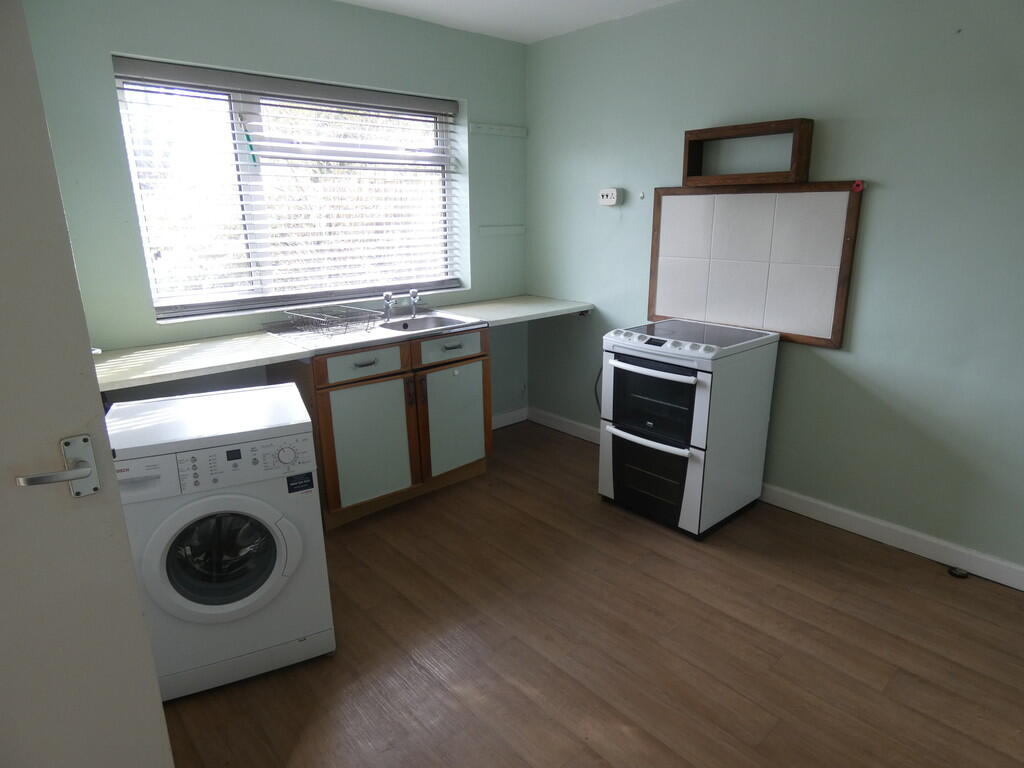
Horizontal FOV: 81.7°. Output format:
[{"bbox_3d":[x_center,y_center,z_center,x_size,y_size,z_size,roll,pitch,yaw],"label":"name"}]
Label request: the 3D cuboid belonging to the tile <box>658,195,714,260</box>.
[{"bbox_3d":[0.914,-0.814,3.088,0.012,0.310,0.309,-14,21,-40],"label":"tile"}]

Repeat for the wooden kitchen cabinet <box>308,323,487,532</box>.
[{"bbox_3d":[-0.662,0.153,3.172,1.002,0.856,0.559,-14,21,-40],"label":"wooden kitchen cabinet"}]

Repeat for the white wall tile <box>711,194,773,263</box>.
[{"bbox_3d":[1.121,-0.753,2.867,0.012,0.310,0.309,-14,21,-40],"label":"white wall tile"}]

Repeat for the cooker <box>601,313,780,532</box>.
[{"bbox_3d":[0.847,0.186,2.949,0.606,0.886,0.600,-14,21,-39],"label":"cooker"}]

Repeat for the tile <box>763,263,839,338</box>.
[{"bbox_3d":[1.332,-0.391,2.732,0.012,0.311,0.308,-14,21,-40],"label":"tile"}]

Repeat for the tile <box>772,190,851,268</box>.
[{"bbox_3d":[1.329,-0.692,2.646,0.012,0.310,0.308,-14,21,-40],"label":"tile"}]

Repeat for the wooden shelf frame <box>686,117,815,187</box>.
[{"bbox_3d":[1.075,-1.053,2.738,0.144,0.255,0.539,-14,21,-40],"label":"wooden shelf frame"}]

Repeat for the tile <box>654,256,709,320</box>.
[{"bbox_3d":[0.917,-0.513,3.174,0.012,0.311,0.309,-14,21,-40],"label":"tile"}]

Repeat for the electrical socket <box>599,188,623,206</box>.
[{"bbox_3d":[0.570,-1.067,3.383,0.058,0.090,0.120,-14,21,-40],"label":"electrical socket"}]

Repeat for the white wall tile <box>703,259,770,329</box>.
[{"bbox_3d":[1.125,-0.452,2.953,0.012,0.311,0.309,-14,21,-40],"label":"white wall tile"}]

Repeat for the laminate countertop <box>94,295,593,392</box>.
[{"bbox_3d":[-0.690,-0.279,3.018,2.709,0.029,0.607,-14,21,-40],"label":"laminate countertop"}]

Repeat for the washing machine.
[{"bbox_3d":[-0.966,0.498,2.002,0.586,0.842,0.531,-8,17,-23],"label":"washing machine"}]

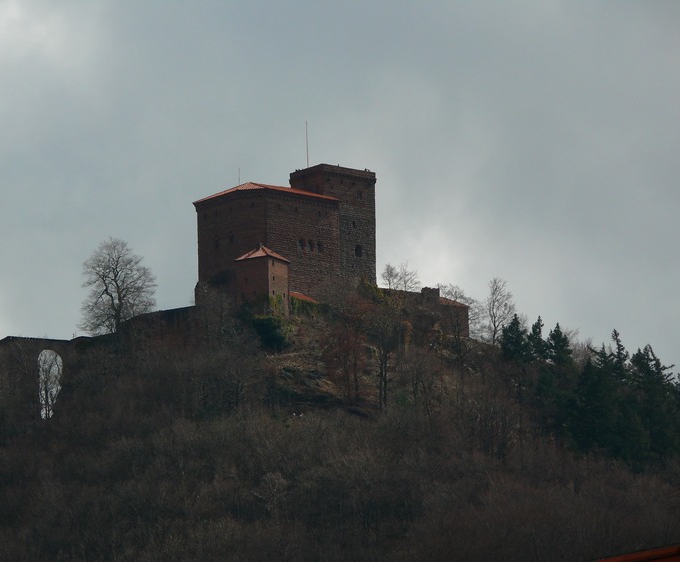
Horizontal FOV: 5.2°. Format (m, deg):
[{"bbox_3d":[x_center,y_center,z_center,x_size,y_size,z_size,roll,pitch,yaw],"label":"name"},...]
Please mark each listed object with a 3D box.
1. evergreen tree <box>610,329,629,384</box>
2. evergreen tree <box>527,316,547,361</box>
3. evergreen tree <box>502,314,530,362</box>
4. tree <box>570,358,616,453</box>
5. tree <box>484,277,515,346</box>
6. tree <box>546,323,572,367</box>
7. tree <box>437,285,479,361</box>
[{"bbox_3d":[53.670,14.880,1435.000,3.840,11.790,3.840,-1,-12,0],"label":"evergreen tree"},{"bbox_3d":[37.930,11.230,1435.000,3.840,9.040,3.840,-1,-12,0],"label":"evergreen tree"},{"bbox_3d":[33.700,11.230,1435.000,5.380,9.830,5.380,-1,-12,0],"label":"evergreen tree"},{"bbox_3d":[47.830,23.300,1410.000,8.300,18.540,8.300,-1,-12,0],"label":"tree"},{"bbox_3d":[30.950,5.920,1450.000,6.210,13.900,6.210,-1,-12,0],"label":"tree"},{"bbox_3d":[41.960,12.290,1435.000,4.990,8.840,4.990,-1,-12,0],"label":"tree"},{"bbox_3d":[22.680,7.940,1430.000,8.040,15.670,8.040,-1,-12,0],"label":"tree"}]

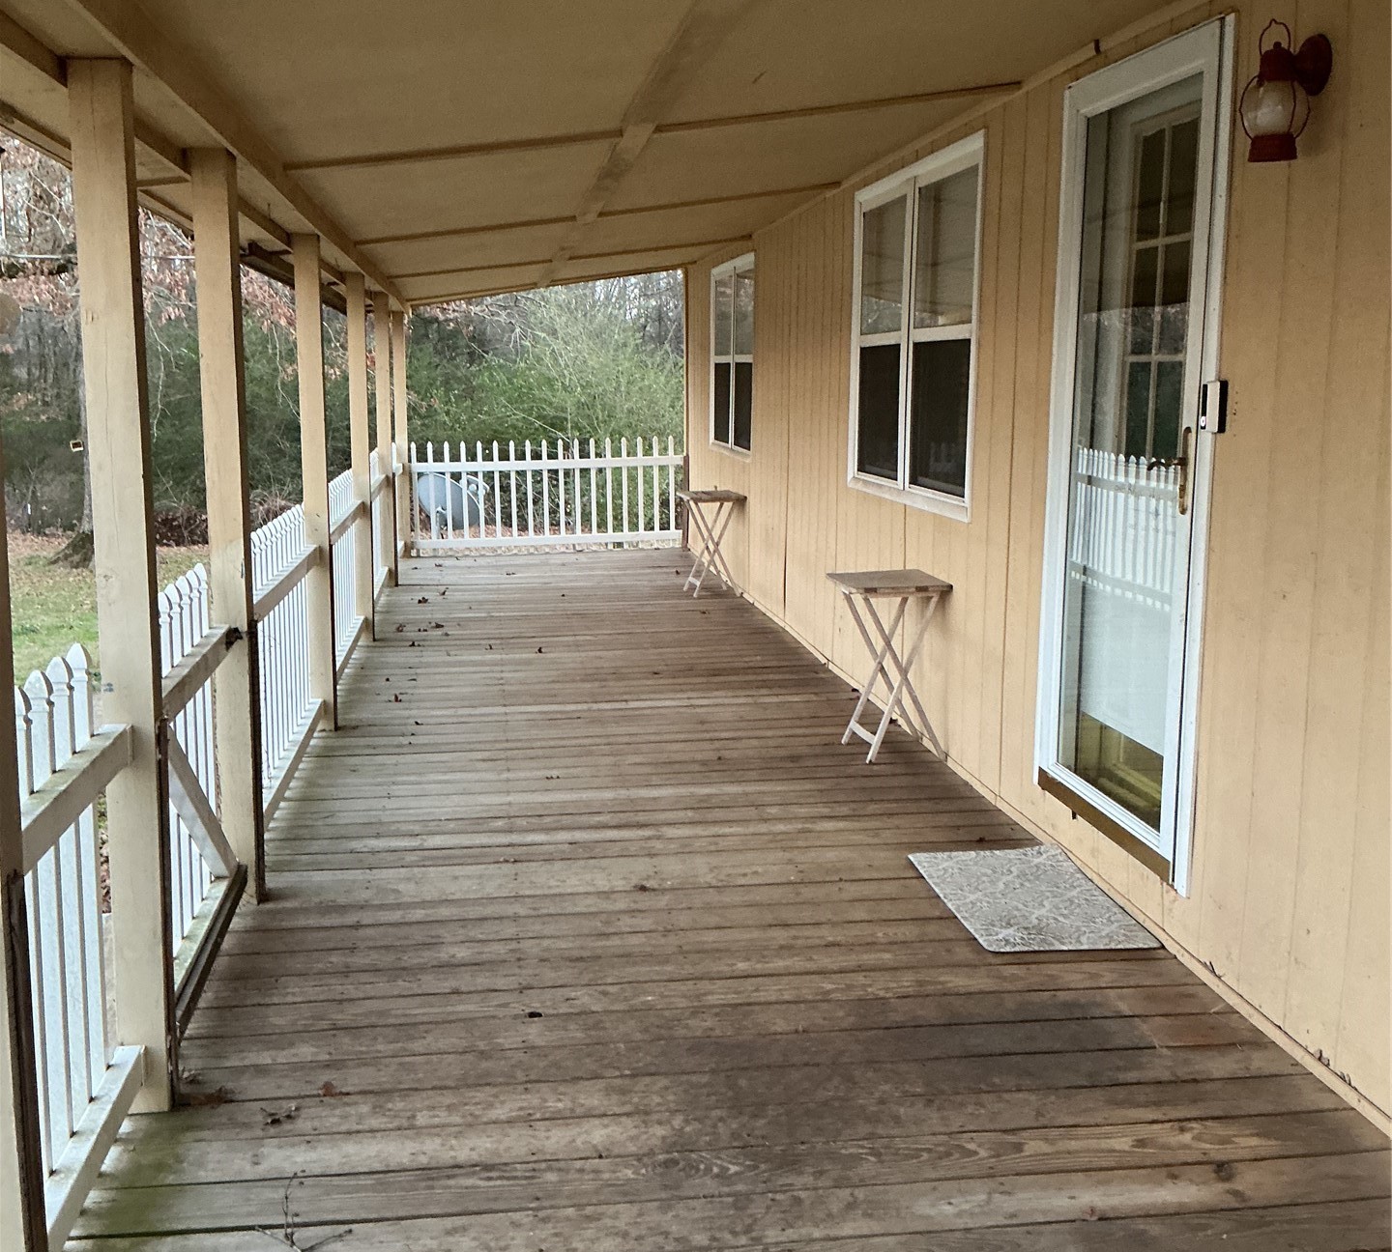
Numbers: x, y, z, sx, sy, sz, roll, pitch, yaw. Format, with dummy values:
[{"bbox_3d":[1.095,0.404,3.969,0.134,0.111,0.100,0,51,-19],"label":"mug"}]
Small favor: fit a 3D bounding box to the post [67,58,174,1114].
[{"bbox_3d":[-1.046,-0.030,2.861,0.090,1.924,0.090,-1,9,-8],"label":"post"}]

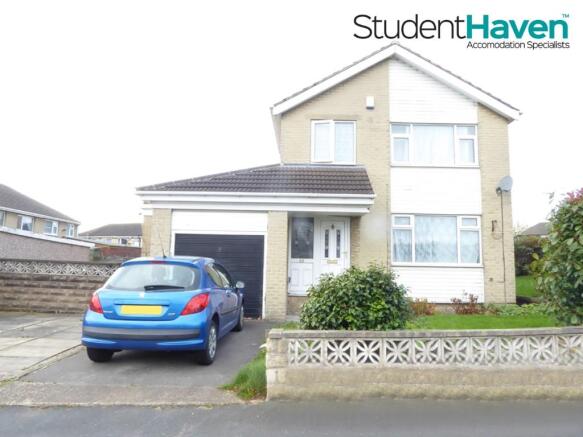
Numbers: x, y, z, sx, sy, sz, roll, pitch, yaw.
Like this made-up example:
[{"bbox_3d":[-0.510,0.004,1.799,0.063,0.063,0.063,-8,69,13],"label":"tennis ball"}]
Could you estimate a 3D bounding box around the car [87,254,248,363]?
[{"bbox_3d":[-1.831,1.430,7.063,1.770,1.470,4.020,1,-5,2],"label":"car"}]

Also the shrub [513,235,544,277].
[{"bbox_3d":[11.584,1.815,19.752,2.200,2.020,1.800,1,-7,1],"label":"shrub"}]

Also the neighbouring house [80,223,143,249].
[{"bbox_3d":[-24.636,4.346,62.303,12.000,6.930,8.000,1,-7,1],"label":"neighbouring house"}]

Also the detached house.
[{"bbox_3d":[1.340,-0.838,14.055,9.750,7.500,9.250,1,-7,1],"label":"detached house"}]

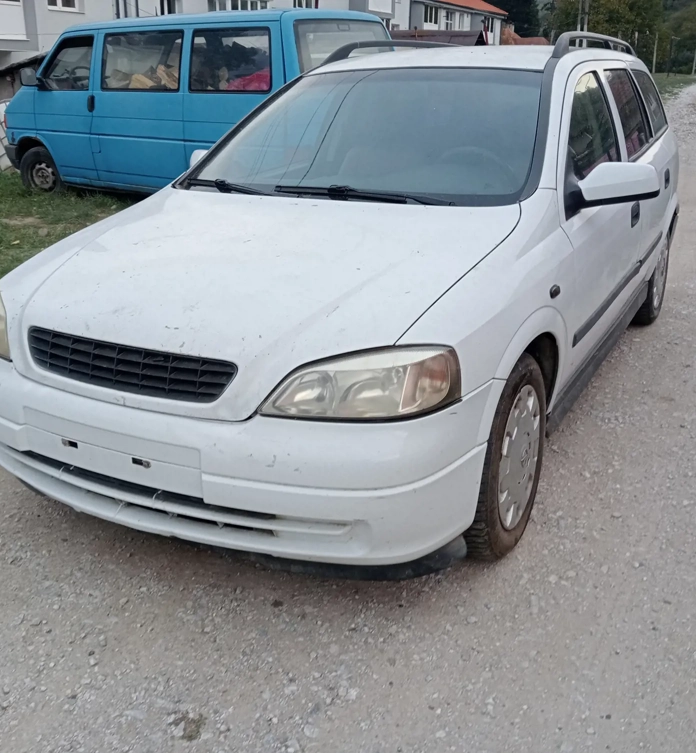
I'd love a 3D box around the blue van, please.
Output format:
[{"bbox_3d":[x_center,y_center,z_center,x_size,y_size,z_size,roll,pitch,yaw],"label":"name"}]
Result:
[{"bbox_3d":[-1.857,-2.914,9.039,4.650,1.930,1.860,14,25,34],"label":"blue van"}]

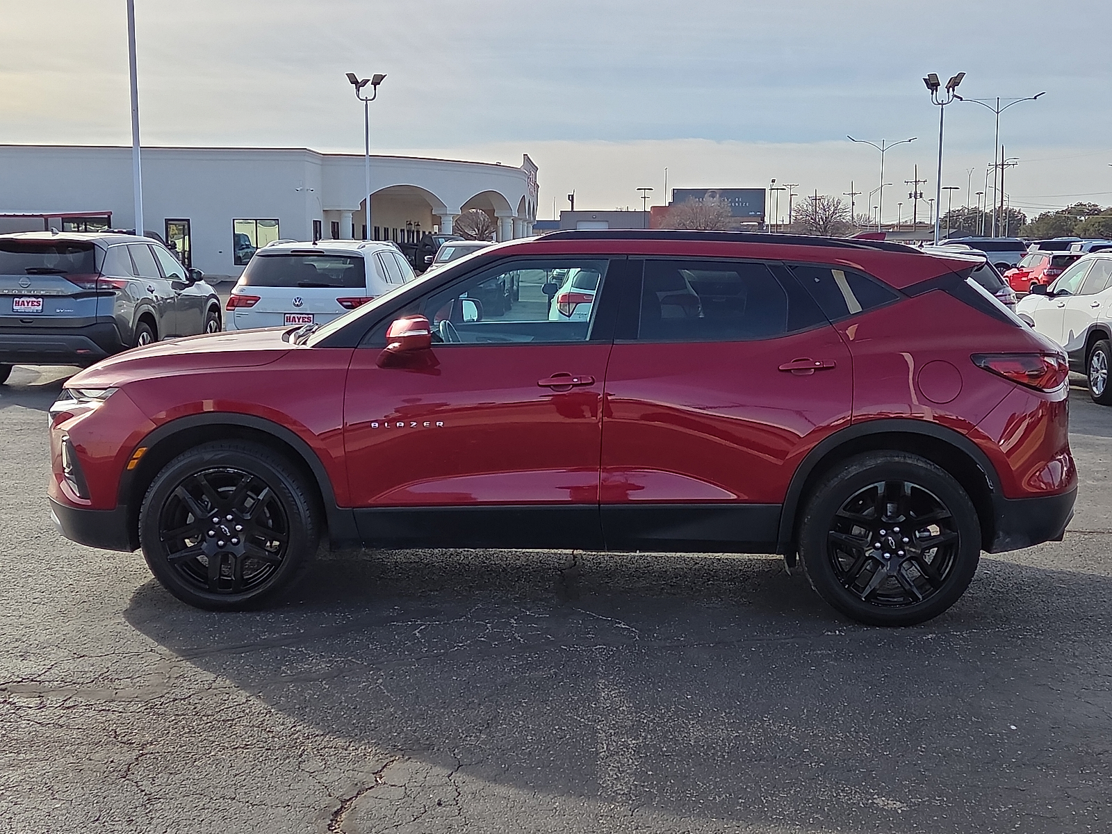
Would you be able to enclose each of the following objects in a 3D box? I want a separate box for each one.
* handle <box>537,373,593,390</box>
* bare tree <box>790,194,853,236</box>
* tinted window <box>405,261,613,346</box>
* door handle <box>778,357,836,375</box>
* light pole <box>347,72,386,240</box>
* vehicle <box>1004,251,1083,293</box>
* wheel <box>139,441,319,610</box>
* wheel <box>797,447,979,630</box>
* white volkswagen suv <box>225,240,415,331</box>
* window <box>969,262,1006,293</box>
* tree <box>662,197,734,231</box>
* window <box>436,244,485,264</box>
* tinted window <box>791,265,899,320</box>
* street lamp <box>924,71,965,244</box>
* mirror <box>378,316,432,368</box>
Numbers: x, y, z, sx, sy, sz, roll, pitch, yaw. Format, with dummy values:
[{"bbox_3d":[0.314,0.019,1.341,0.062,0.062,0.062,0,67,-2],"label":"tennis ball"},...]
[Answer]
[{"bbox_3d":[0.042,-0.150,5.676,0.245,0.070,0.055,1,8,2],"label":"handle"},{"bbox_3d":[18.688,-13.427,95.000,4.500,4.800,4.500,0,8,0],"label":"bare tree"},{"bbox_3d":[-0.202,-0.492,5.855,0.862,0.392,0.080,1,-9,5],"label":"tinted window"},{"bbox_3d":[1.050,-0.210,5.633,0.243,0.075,0.055,1,8,2],"label":"door handle"},{"bbox_3d":[-5.890,-7.344,42.405,1.046,6.798,1.162,0,7,0],"label":"light pole"},{"bbox_3d":[16.000,-4.550,44.000,1.820,1.640,4.400,0,8,-2],"label":"vehicle"},{"bbox_3d":[-1.438,0.471,6.006,0.765,0.765,0.250,1,8,5],"label":"wheel"},{"bbox_3d":[1.436,0.512,5.817,0.765,0.760,0.250,1,8,2],"label":"wheel"},{"bbox_3d":[-2.775,-1.506,17.599,1.840,1.670,4.700,0,7,3],"label":"white volkswagen suv"},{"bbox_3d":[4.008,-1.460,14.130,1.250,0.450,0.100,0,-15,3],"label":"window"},{"bbox_3d":[10.398,-13.690,99.061,5.075,4.648,5.342,0,7,0],"label":"tree"},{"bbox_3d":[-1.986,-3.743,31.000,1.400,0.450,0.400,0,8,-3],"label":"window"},{"bbox_3d":[1.235,-0.532,5.759,0.465,0.250,0.080,0,-3,-2],"label":"tinted window"},{"bbox_3d":[12.292,-7.522,43.391,1.120,6.888,1.244,0,7,0],"label":"street lamp"},{"bbox_3d":[-0.629,-0.314,5.630,0.190,0.215,0.240,1,8,2],"label":"mirror"}]

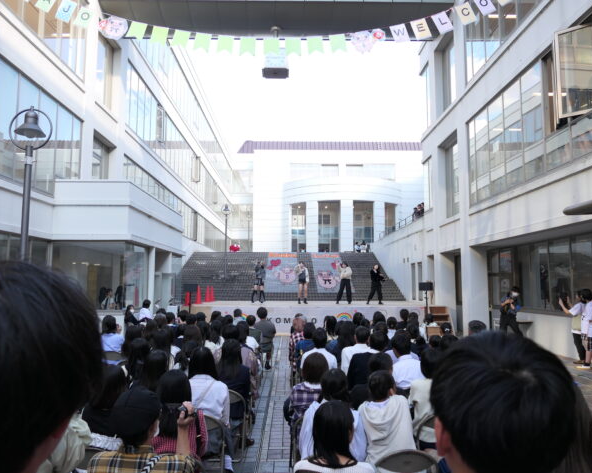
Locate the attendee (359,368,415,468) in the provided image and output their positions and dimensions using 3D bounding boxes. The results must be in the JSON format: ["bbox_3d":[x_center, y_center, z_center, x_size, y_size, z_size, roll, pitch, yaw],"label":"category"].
[{"bbox_3d":[0.622,1.503,3.524,0.500,1.130,0.720,0,-6,5],"label":"attendee"}]

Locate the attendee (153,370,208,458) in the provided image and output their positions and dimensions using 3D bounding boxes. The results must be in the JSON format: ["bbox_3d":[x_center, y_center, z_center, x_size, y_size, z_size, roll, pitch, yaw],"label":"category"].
[{"bbox_3d":[-0.736,1.440,3.138,0.450,1.222,0.750,0,-6,-1],"label":"attendee"}]

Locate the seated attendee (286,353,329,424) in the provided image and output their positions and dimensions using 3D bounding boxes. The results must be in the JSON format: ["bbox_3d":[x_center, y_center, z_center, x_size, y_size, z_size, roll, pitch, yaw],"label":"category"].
[{"bbox_3d":[0.110,1.522,4.018,0.480,1.190,0.750,0,-6,-1],"label":"seated attendee"}]

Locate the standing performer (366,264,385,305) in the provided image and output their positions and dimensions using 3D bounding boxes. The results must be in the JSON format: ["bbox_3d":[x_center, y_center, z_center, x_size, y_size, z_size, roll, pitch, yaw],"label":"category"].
[{"bbox_3d":[3.118,1.876,19.151,0.720,1.540,0.480,2,-6,-21],"label":"standing performer"}]

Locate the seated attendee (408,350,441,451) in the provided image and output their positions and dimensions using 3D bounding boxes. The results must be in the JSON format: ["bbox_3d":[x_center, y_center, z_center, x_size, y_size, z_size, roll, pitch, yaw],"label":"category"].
[{"bbox_3d":[1.115,1.530,4.087,0.450,1.232,0.750,0,-6,-1],"label":"seated attendee"}]

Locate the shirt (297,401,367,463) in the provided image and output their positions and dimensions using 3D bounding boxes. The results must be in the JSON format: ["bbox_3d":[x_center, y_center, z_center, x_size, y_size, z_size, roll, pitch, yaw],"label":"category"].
[{"bbox_3d":[0.230,1.299,3.032,0.430,0.580,0.340,0,-6,-1],"label":"shirt"}]

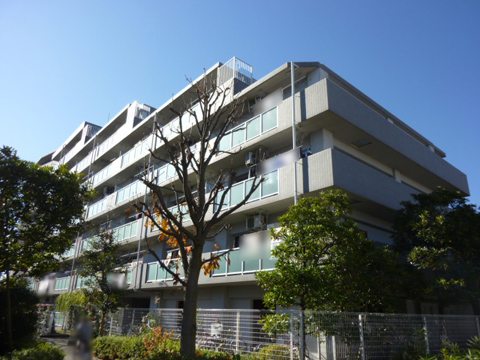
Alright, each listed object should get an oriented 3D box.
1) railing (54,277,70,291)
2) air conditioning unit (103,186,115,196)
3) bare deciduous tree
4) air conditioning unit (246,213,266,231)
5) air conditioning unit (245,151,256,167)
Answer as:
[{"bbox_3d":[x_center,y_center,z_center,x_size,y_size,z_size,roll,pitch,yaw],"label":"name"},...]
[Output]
[{"bbox_3d":[-15.973,9.312,31.176,0.084,1.004,3.953,18,-26,-38],"label":"railing"},{"bbox_3d":[-11.152,0.912,29.722,0.344,0.577,0.800,18,-26,-38],"label":"air conditioning unit"},{"bbox_3d":[-1.367,0.612,11.070,4.300,9.400,4.100,4,-20,-7],"label":"bare deciduous tree"},{"bbox_3d":[0.665,1.782,14.644,0.325,0.567,0.800,18,-26,-38],"label":"air conditioning unit"},{"bbox_3d":[0.503,-0.894,15.772,0.344,0.539,0.558,18,-26,-38],"label":"air conditioning unit"}]

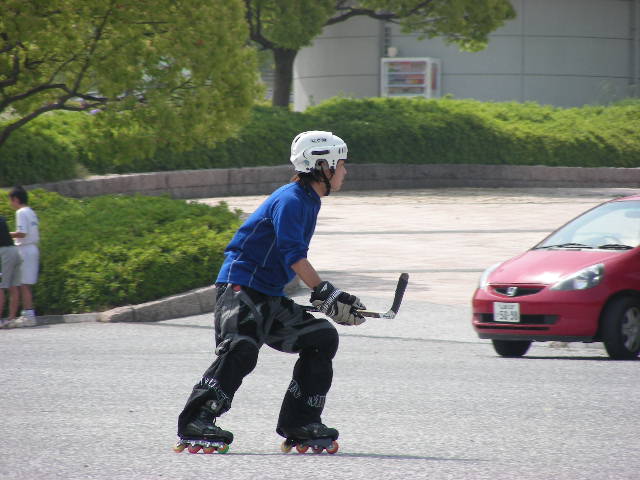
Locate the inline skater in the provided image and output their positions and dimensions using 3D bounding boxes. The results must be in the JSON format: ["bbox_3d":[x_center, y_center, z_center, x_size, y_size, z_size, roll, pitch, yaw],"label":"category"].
[{"bbox_3d":[-0.243,0.257,34.400,0.930,1.580,0.580,0,0,3],"label":"inline skater"}]

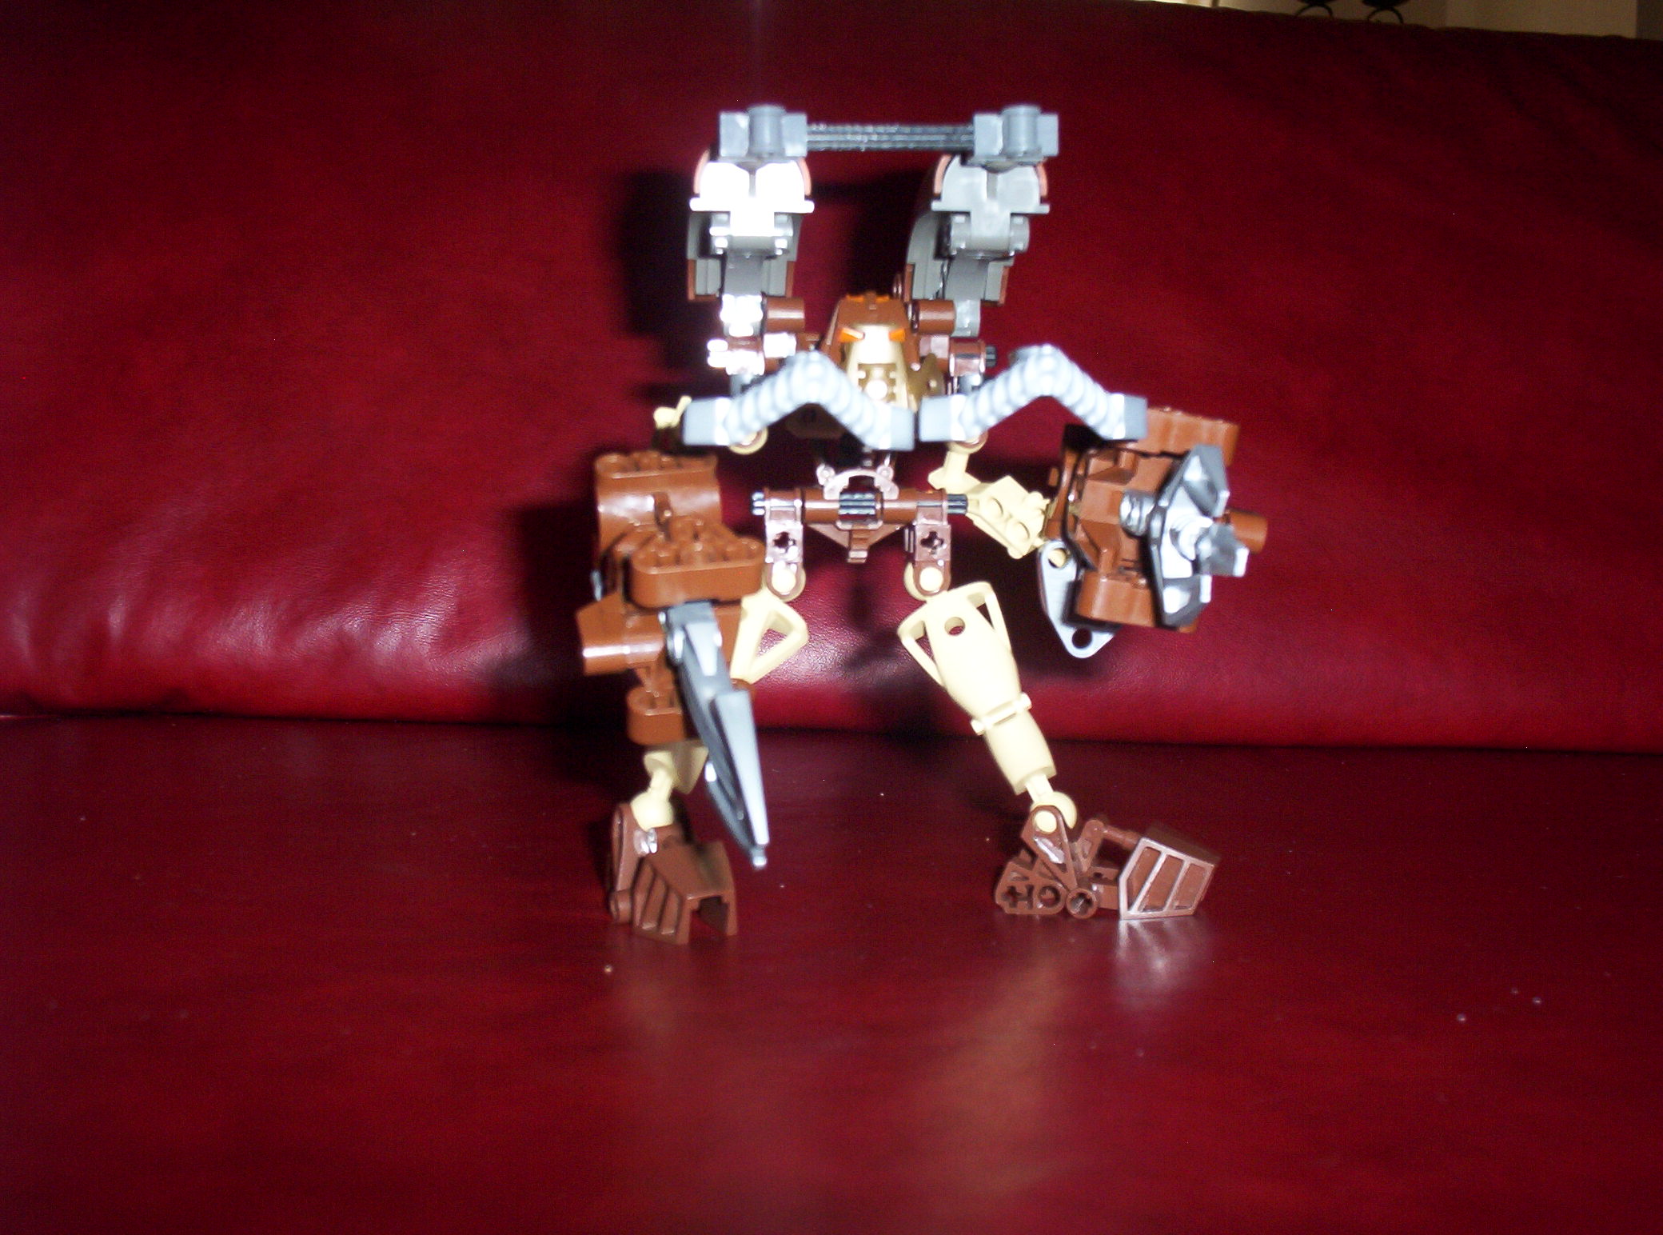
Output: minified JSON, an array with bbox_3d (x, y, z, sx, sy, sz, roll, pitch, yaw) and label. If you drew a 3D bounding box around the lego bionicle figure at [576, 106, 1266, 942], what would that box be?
[{"bbox_3d":[0.018,-0.015,0.340,0.135,0.166,0.107,0,7,-3],"label":"lego bionicle figure"}]

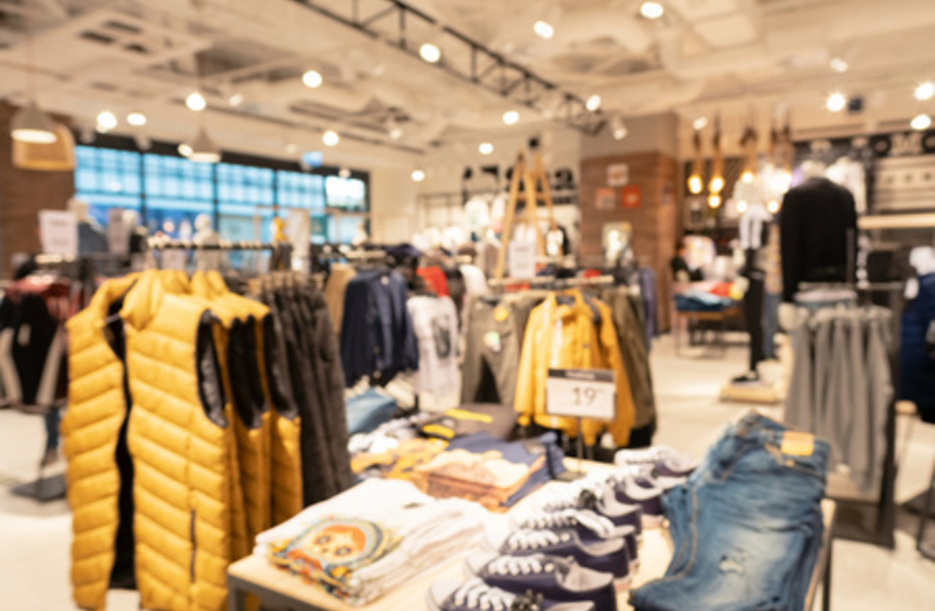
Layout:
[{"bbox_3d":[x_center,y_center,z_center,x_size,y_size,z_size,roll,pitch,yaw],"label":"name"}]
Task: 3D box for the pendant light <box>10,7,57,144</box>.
[{"bbox_3d":[-4.318,-2.278,6.200,0.340,1.240,0.340,3,6,34],"label":"pendant light"}]

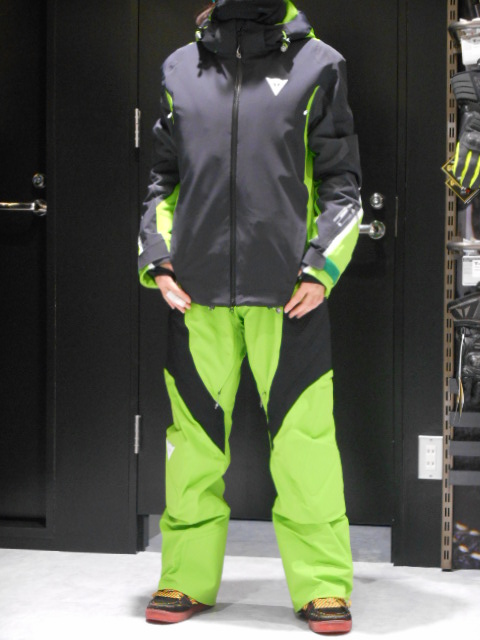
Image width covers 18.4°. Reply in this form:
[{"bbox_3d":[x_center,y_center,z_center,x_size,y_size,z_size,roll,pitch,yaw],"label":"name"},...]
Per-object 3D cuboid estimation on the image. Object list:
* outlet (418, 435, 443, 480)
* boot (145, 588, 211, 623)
[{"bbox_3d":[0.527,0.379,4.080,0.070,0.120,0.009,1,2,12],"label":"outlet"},{"bbox_3d":[-0.138,0.643,3.553,0.103,0.115,0.280,1,2,26],"label":"boot"}]

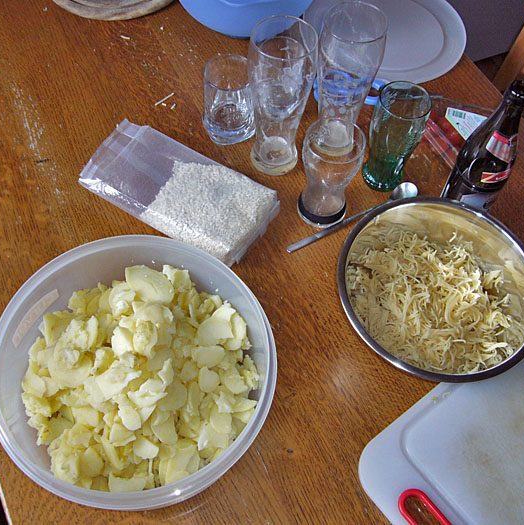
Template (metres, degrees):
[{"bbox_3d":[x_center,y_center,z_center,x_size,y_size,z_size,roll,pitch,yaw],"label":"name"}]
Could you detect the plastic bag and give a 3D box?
[{"bbox_3d":[-0.128,-0.114,0.831,0.286,0.045,0.133,29,61,13],"label":"plastic bag"}]

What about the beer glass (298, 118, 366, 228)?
[{"bbox_3d":[0.092,-0.120,0.791,0.079,0.142,0.079,6,59,0],"label":"beer glass"}]

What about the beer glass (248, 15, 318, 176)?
[{"bbox_3d":[0.024,-0.224,0.804,0.085,0.221,0.085,6,59,0],"label":"beer glass"}]

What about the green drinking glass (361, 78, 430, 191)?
[{"bbox_3d":[0.192,-0.179,0.826,0.071,0.153,0.071,6,59,0],"label":"green drinking glass"}]

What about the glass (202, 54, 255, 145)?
[{"bbox_3d":[-0.048,-0.252,0.883,0.087,0.109,0.087,6,59,0],"label":"glass"}]

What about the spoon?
[{"bbox_3d":[0.138,-0.069,0.834,0.239,0.022,0.036,-26,64,-18],"label":"spoon"}]

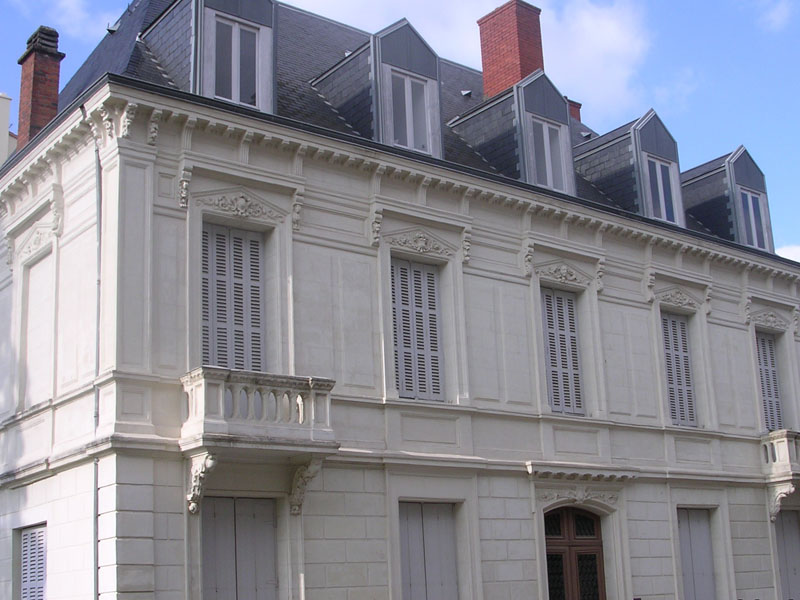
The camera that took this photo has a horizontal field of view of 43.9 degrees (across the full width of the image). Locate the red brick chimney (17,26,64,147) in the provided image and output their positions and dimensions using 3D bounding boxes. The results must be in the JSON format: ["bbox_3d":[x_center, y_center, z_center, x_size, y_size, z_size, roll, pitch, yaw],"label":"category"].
[{"bbox_3d":[-6.416,-3.644,17.734,0.520,2.270,0.930,10,-19,-37],"label":"red brick chimney"}]

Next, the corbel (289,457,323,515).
[{"bbox_3d":[-1.292,2.561,13.711,0.230,0.760,0.550,10,-19,-37],"label":"corbel"}]

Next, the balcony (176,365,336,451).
[{"bbox_3d":[-1.900,1.555,13.482,2.010,1.065,0.707,8,-17,-35],"label":"balcony"}]

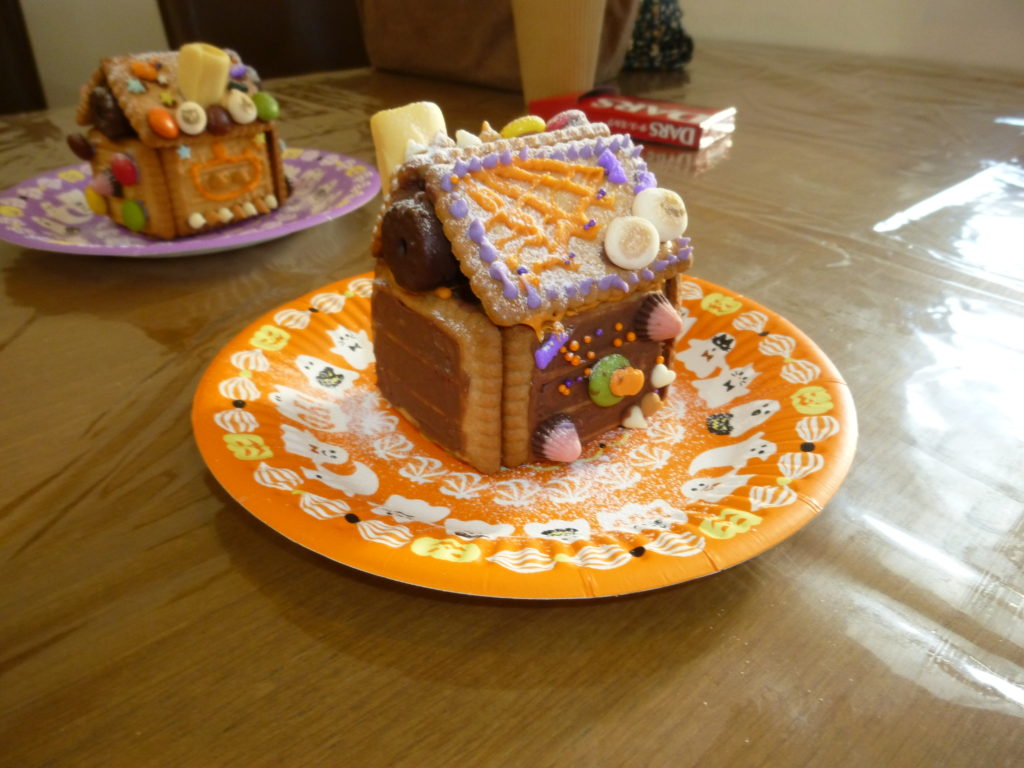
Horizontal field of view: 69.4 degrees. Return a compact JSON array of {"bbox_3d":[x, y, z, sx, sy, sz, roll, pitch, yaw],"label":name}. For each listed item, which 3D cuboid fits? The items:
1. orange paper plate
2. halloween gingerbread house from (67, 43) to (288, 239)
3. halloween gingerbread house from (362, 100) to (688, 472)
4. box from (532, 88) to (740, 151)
[{"bbox_3d":[0.004,-0.001,0.218,0.180,0.017,0.180,0,31,0],"label":"orange paper plate"},{"bbox_3d":[-0.154,-0.123,0.356,0.067,0.079,0.072,22,37,32],"label":"halloween gingerbread house"},{"bbox_3d":[0.006,-0.033,0.205,0.072,0.083,0.068,-21,37,-31],"label":"halloween gingerbread house"},{"bbox_3d":[0.090,-0.200,0.553,0.134,0.017,0.071,19,35,28],"label":"box"}]

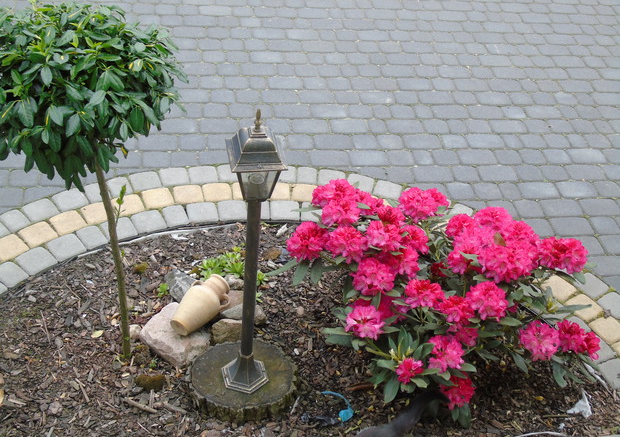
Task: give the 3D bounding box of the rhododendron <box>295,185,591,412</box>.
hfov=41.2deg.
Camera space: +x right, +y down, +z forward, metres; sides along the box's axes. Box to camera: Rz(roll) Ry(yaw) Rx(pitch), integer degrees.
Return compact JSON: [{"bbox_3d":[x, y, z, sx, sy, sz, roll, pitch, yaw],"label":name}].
[{"bbox_3d":[0.422,0.277,2.673,0.980,0.600,0.800,6,42,0],"label":"rhododendron"}]

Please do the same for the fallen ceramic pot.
[{"bbox_3d":[-0.372,0.297,2.791,0.149,0.125,0.221,32,55,15],"label":"fallen ceramic pot"}]

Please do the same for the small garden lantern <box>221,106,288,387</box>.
[{"bbox_3d":[-0.164,0.122,2.330,0.150,1.052,0.150,-3,43,-11],"label":"small garden lantern"}]

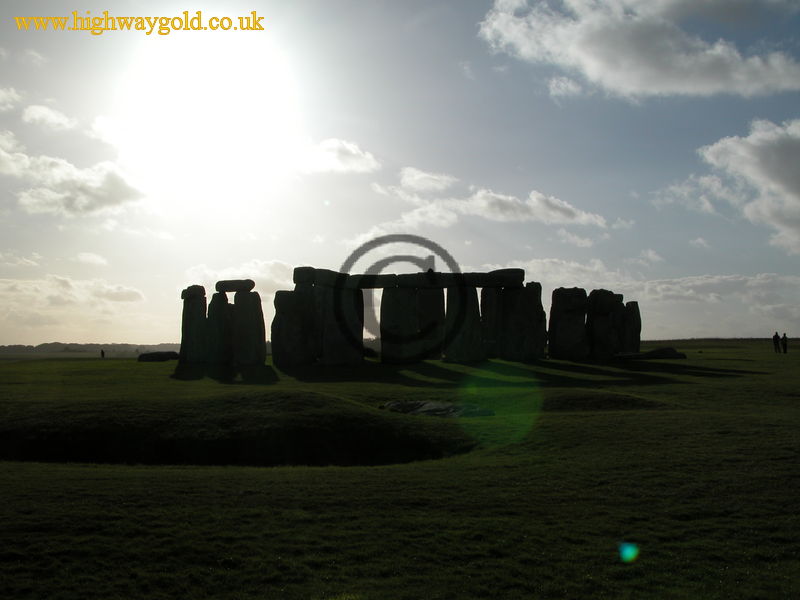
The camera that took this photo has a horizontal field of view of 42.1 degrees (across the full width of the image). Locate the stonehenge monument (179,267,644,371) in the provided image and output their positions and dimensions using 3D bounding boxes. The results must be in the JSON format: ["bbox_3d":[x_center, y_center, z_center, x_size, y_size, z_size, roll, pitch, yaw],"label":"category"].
[{"bbox_3d":[0.983,0.784,70.500,32.000,6.400,30.500,0,-2,0],"label":"stonehenge monument"}]

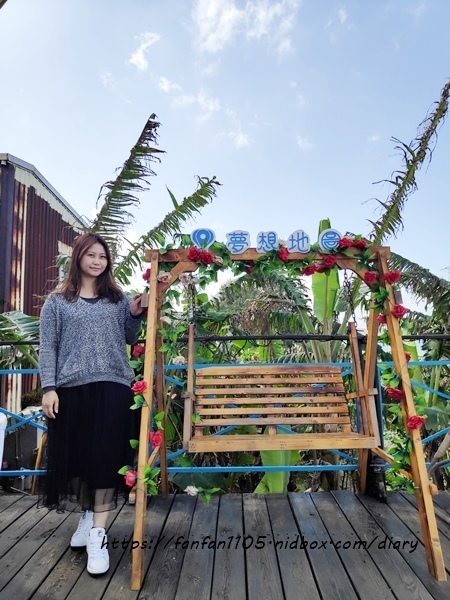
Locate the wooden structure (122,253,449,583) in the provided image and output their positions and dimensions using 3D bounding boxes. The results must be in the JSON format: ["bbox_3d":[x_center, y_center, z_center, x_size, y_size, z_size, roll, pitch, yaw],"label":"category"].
[{"bbox_3d":[0.265,0.488,1.996,1.390,1.560,0.880,-1,-5,-1],"label":"wooden structure"}]

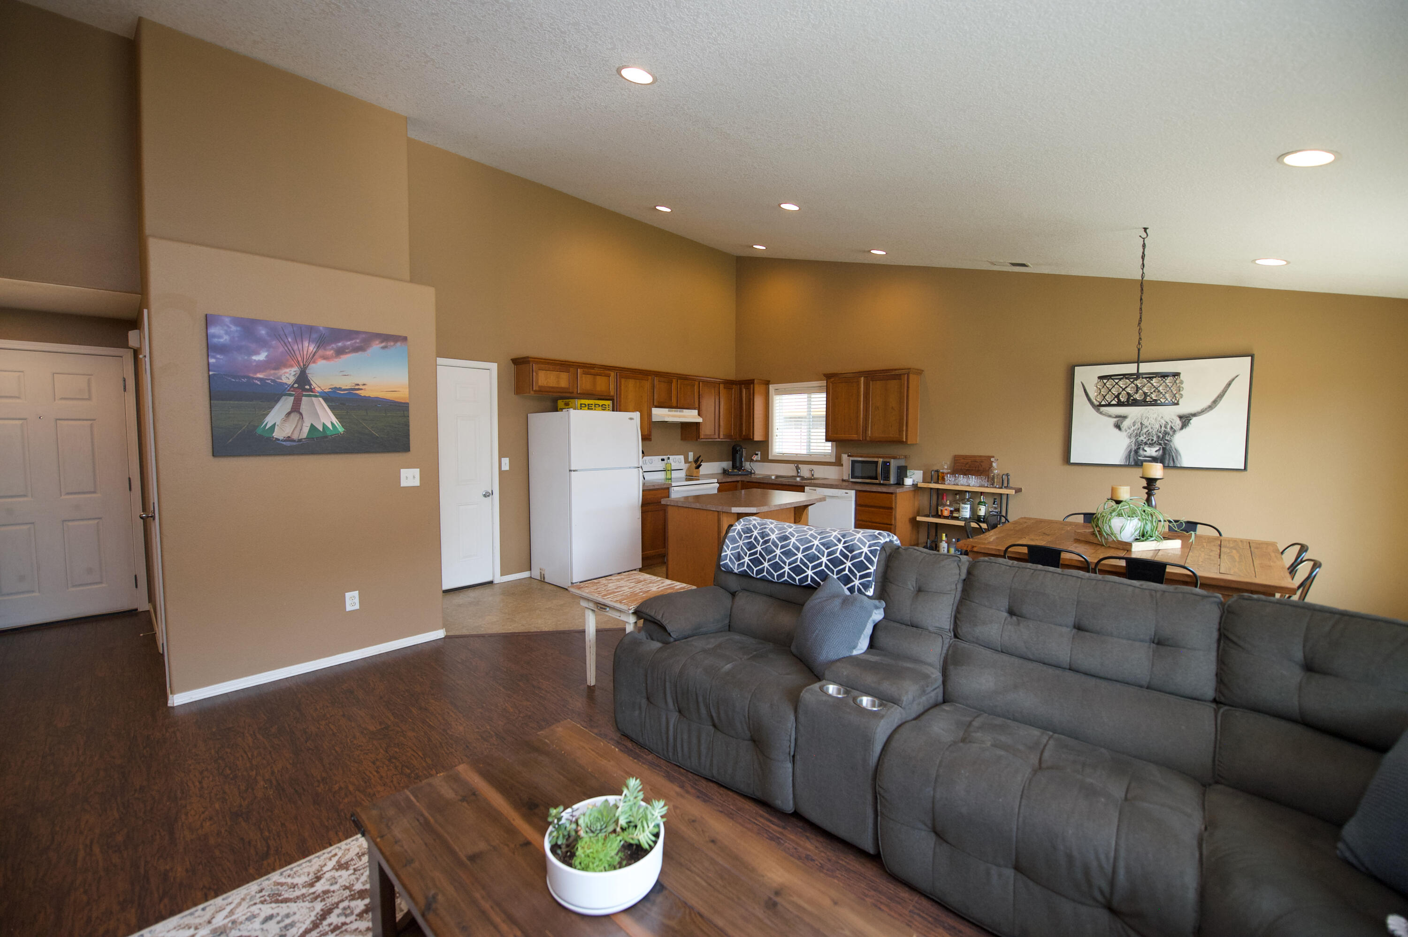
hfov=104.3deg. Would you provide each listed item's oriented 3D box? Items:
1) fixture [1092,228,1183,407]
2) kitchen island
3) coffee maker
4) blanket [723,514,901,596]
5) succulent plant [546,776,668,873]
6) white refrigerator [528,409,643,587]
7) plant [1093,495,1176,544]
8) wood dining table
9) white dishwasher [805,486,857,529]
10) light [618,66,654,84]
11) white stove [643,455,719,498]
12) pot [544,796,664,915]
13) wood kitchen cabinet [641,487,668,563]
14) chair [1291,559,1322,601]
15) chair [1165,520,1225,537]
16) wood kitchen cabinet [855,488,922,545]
[{"bbox_3d":[2.662,-0.920,3.344,0.432,1.060,0.432,4,5,44],"label":"fixture"},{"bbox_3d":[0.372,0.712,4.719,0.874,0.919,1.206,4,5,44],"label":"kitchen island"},{"bbox_3d":[0.469,-0.121,7.470,0.322,0.402,0.342,0,4,-1],"label":"coffee maker"},{"bbox_3d":[0.520,0.432,2.826,0.900,0.290,0.320,3,5,40],"label":"blanket"},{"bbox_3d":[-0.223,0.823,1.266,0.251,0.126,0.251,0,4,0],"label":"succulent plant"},{"bbox_3d":[-1.196,0.271,5.549,0.769,1.678,0.789,4,5,44],"label":"white refrigerator"},{"bbox_3d":[2.801,0.335,3.566,0.412,0.281,0.382,4,5,44],"label":"plant"},{"bbox_3d":[2.686,0.861,3.556,1.490,0.768,1.530,4,5,44],"label":"wood dining table"},{"bbox_3d":[1.549,0.648,6.116,0.620,0.860,0.610,-3,5,-44],"label":"white dishwasher"},{"bbox_3d":[-0.311,-1.813,2.521,0.185,0.035,0.185,-3,20,-44],"label":"light"},{"bbox_3d":[-0.301,0.458,6.554,0.683,1.186,0.762,4,5,44],"label":"white stove"},{"bbox_3d":[-0.224,0.864,1.249,0.258,0.092,0.258,0,3,0],"label":"pot"},{"bbox_3d":[-0.750,0.638,6.082,0.430,0.870,0.610,-3,5,-44],"label":"wood kitchen cabinet"},{"bbox_3d":[2.941,0.872,2.972,0.502,0.844,0.442,4,5,44],"label":"chair"},{"bbox_3d":[3.332,0.809,3.865,0.460,0.840,0.440,-3,5,-44],"label":"chair"},{"bbox_3d":[1.980,0.663,5.924,0.457,0.879,0.613,4,5,44],"label":"wood kitchen cabinet"}]

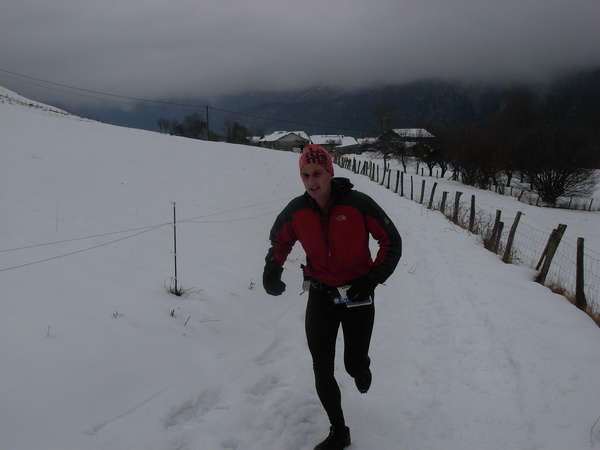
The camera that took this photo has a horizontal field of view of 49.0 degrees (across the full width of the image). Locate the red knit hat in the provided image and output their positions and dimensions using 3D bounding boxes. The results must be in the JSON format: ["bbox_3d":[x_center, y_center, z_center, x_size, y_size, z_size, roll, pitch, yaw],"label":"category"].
[{"bbox_3d":[0.087,-0.340,3.470,0.185,0.180,0.220,0,15,12],"label":"red knit hat"}]

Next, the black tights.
[{"bbox_3d":[0.221,0.718,3.680,0.380,0.860,0.500,1,7,9],"label":"black tights"}]

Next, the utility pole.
[{"bbox_3d":[-16.010,-17.546,115.000,0.280,7.000,0.280,0,6,0],"label":"utility pole"}]

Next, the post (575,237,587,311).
[{"bbox_3d":[3.277,0.573,7.700,0.105,0.870,0.105,-2,7,0],"label":"post"}]

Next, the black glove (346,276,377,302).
[{"bbox_3d":[0.319,0.330,3.420,0.150,0.140,0.120,2,7,17],"label":"black glove"}]

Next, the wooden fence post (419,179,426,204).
[{"bbox_3d":[4.184,-1.127,22.500,0.110,0.870,0.110,6,6,0],"label":"wooden fence post"}]

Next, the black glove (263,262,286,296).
[{"bbox_3d":[-0.132,0.281,3.400,0.120,0.170,0.120,-1,7,-6],"label":"black glove"}]

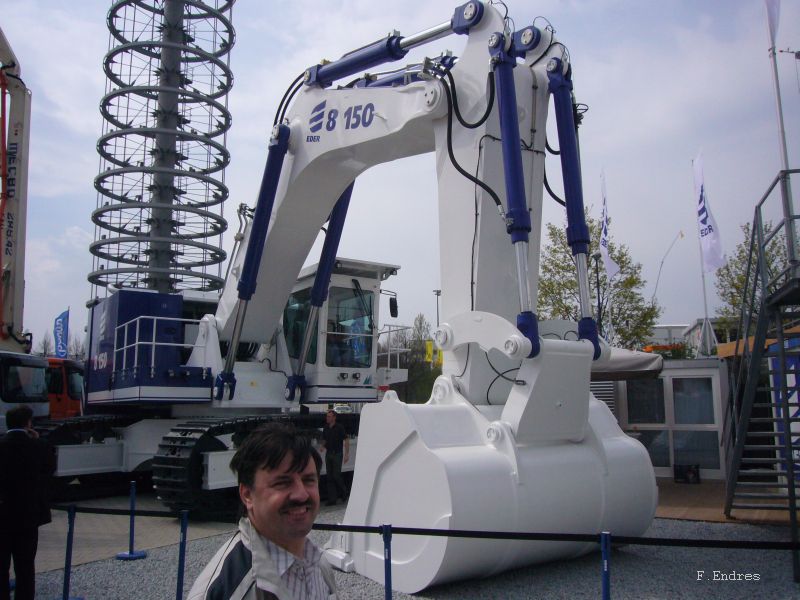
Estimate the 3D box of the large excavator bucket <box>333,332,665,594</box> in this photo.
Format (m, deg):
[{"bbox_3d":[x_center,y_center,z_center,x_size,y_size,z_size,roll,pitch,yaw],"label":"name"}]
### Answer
[{"bbox_3d":[1.077,1.832,7.755,3.230,2.460,2.400,6,-11,-35],"label":"large excavator bucket"}]

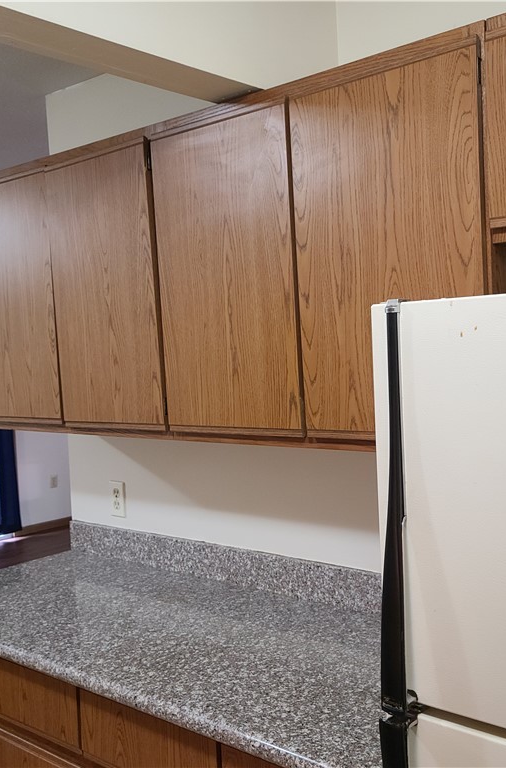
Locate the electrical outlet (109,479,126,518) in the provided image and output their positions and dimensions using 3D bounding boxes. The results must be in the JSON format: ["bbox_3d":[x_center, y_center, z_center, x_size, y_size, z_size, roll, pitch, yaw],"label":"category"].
[{"bbox_3d":[-0.424,0.362,2.591,0.071,0.115,0.010,0,4,41],"label":"electrical outlet"}]

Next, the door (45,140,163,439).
[{"bbox_3d":[-0.375,-0.235,2.110,0.386,0.694,0.020,0,4,40],"label":"door"}]

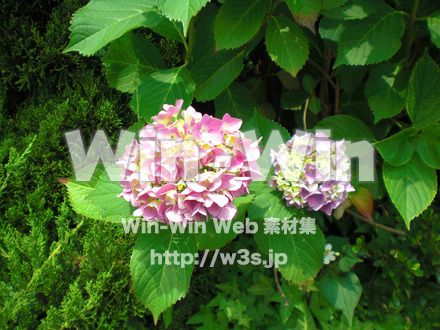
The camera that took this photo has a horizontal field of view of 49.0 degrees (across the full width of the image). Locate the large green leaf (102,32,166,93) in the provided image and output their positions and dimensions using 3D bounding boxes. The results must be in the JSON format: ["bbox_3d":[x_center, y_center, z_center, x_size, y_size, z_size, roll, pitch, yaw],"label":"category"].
[{"bbox_3d":[-0.114,-0.149,0.734,0.117,0.022,0.090,9,71,13],"label":"large green leaf"}]

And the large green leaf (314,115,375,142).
[{"bbox_3d":[0.179,-0.043,0.700,0.100,0.025,0.070,16,41,9],"label":"large green leaf"}]

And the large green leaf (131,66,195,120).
[{"bbox_3d":[-0.069,-0.095,0.685,0.083,0.022,0.114,20,66,12],"label":"large green leaf"}]

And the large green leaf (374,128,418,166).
[{"bbox_3d":[0.252,-0.026,0.690,0.078,0.025,0.055,-23,59,-22],"label":"large green leaf"}]

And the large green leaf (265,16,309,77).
[{"bbox_3d":[0.108,-0.193,0.784,0.068,0.018,0.119,-17,72,-12],"label":"large green leaf"}]

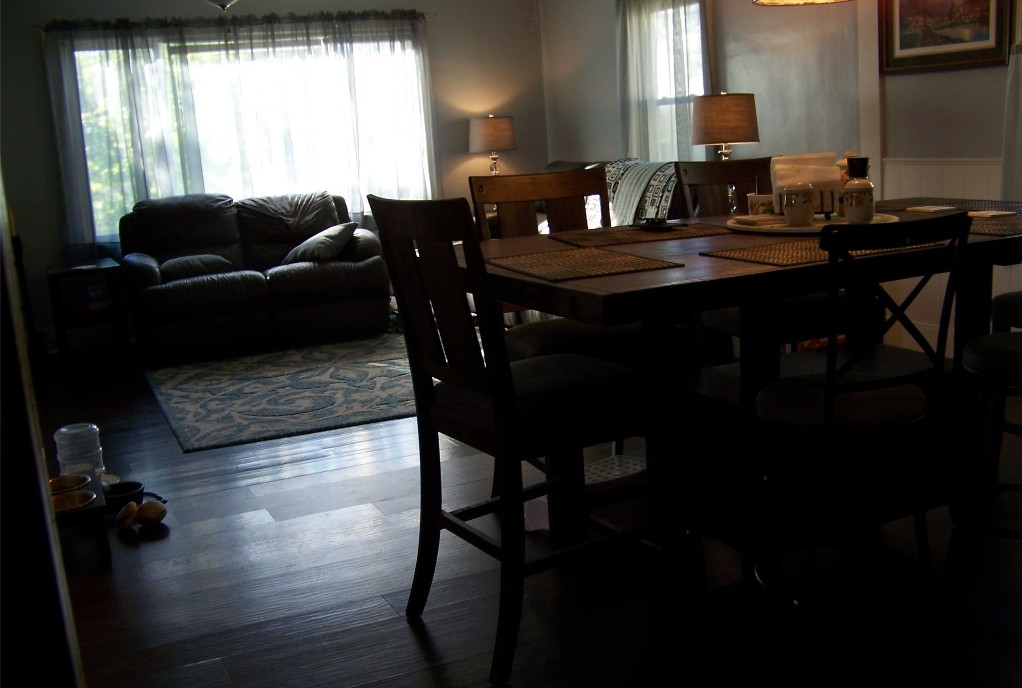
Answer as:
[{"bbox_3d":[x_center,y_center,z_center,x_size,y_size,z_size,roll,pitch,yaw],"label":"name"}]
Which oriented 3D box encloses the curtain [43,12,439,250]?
[{"bbox_3d":[-1.678,-1.389,6.962,2.540,1.580,0.100,-9,13,-23],"label":"curtain"}]

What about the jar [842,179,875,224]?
[{"bbox_3d":[0.945,-0.397,2.807,0.088,0.125,0.088,-3,12,1],"label":"jar"}]

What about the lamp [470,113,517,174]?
[{"bbox_3d":[-0.119,-1.284,7.317,0.325,0.665,0.325,-3,12,1],"label":"lamp"}]

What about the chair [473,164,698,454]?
[{"bbox_3d":[0.198,0.011,3.269,0.485,1.090,0.560,-7,12,-17],"label":"chair"}]

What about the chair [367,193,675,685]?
[{"bbox_3d":[0.033,0.169,2.544,0.560,1.095,0.485,-10,13,-30],"label":"chair"}]

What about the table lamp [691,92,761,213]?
[{"bbox_3d":[1.039,-0.864,4.992,0.325,0.665,0.325,-3,12,1],"label":"table lamp"}]

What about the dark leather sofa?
[{"bbox_3d":[-1.650,-0.480,6.589,1.540,0.930,0.960,-8,13,-22],"label":"dark leather sofa"}]

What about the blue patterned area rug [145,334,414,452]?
[{"bbox_3d":[-0.601,0.110,5.675,2.550,0.020,1.930,-9,13,-23],"label":"blue patterned area rug"}]

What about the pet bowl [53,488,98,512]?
[{"bbox_3d":[-1.363,0.496,3.167,0.184,0.055,0.184,-8,12,-23],"label":"pet bowl"}]

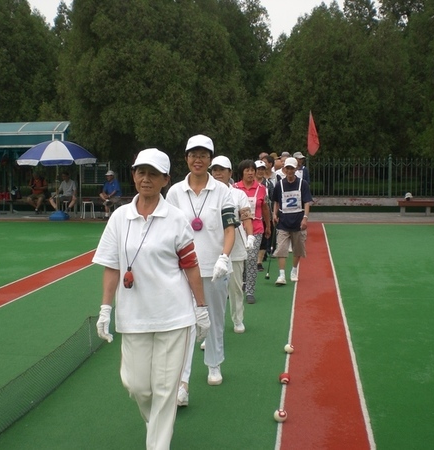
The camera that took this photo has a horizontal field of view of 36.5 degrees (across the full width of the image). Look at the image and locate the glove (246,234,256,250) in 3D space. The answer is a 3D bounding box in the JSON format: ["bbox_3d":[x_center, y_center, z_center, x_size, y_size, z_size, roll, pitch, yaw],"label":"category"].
[{"bbox_3d":[0.278,0.144,5.420,0.085,0.140,0.100,1,6,10],"label":"glove"}]

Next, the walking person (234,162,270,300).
[{"bbox_3d":[0.355,0.051,7.200,0.500,1.530,0.450,0,6,7],"label":"walking person"}]

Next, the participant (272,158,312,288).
[{"bbox_3d":[0.972,-0.068,8.450,0.540,1.620,0.480,0,5,7],"label":"participant"}]

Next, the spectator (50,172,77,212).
[{"bbox_3d":[-4.723,-0.979,20.400,0.650,1.290,0.800,1,5,9],"label":"spectator"}]

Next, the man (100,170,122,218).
[{"bbox_3d":[-3.075,-0.900,19.200,0.550,1.340,0.750,4,7,37],"label":"man"}]

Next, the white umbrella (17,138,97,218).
[{"bbox_3d":[-4.419,-1.250,18.250,2.220,2.220,2.220,1,5,8],"label":"white umbrella"}]

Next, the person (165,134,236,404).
[{"bbox_3d":[-0.115,0.253,4.330,0.520,1.680,0.500,0,6,6],"label":"person"}]

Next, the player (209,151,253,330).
[{"bbox_3d":[0.060,0.188,5.580,0.500,1.570,0.520,1,6,10],"label":"player"}]

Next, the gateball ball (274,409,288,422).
[{"bbox_3d":[0.369,1.101,3.800,0.075,0.075,0.075,0,5,0],"label":"gateball ball"}]

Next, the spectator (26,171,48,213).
[{"bbox_3d":[-5.553,-0.967,20.300,0.580,1.290,0.780,-1,5,-4],"label":"spectator"}]

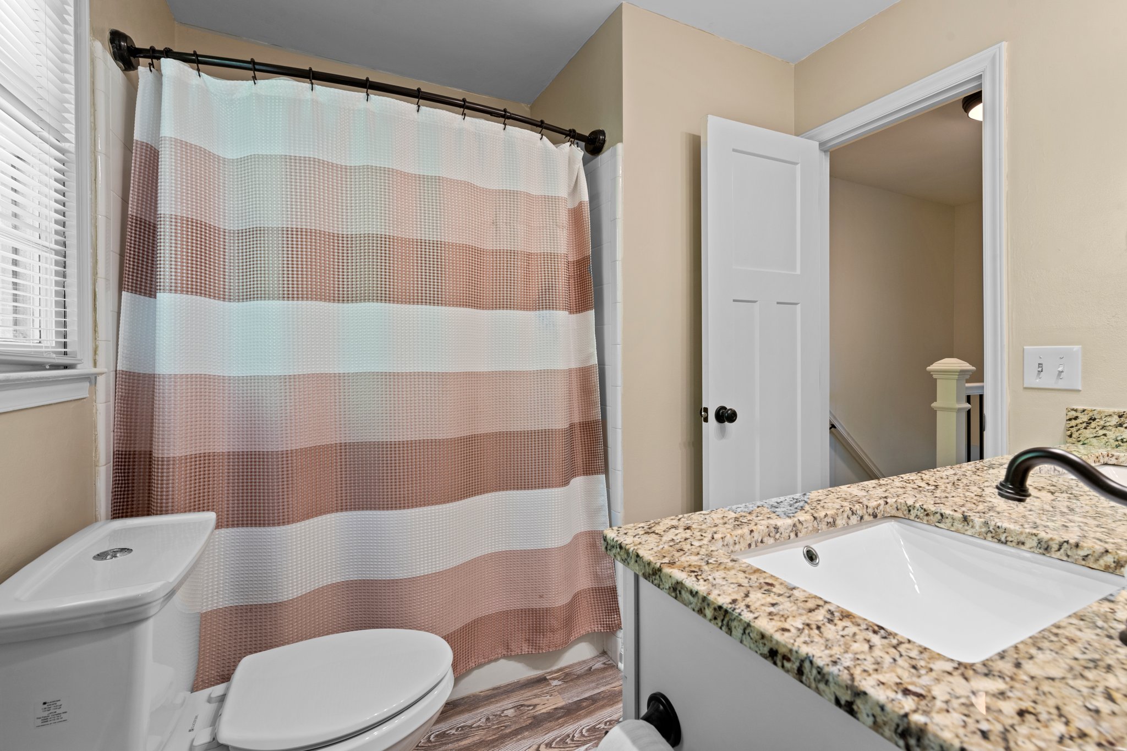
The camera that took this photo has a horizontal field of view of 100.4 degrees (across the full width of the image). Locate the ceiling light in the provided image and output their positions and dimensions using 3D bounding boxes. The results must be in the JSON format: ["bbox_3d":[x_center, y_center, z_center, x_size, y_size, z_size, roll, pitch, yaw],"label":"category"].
[{"bbox_3d":[2.146,-1.317,2.255,0.340,0.120,0.340,-1,2,-26],"label":"ceiling light"}]

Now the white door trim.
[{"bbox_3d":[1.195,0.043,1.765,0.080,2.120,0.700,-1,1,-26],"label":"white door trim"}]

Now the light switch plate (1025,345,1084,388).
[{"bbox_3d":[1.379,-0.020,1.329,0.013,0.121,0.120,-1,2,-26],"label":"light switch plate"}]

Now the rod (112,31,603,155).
[{"bbox_3d":[-0.515,-0.901,1.550,1.475,0.100,0.130,-3,3,-26],"label":"rod"}]

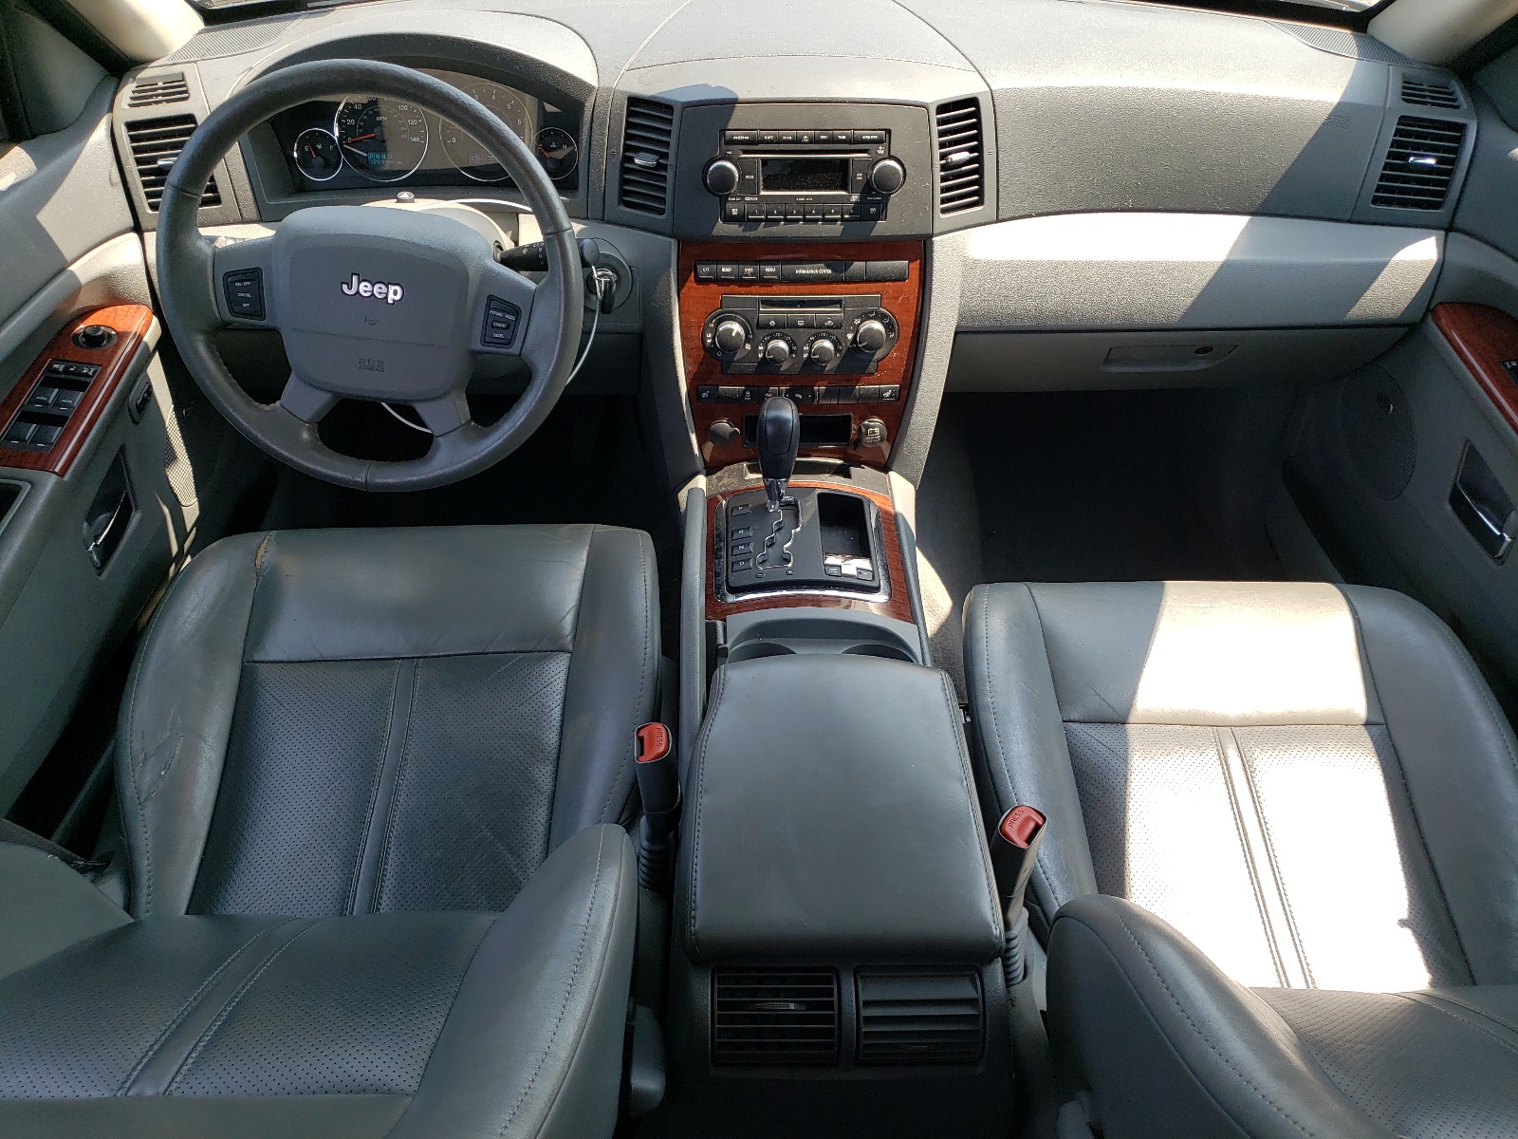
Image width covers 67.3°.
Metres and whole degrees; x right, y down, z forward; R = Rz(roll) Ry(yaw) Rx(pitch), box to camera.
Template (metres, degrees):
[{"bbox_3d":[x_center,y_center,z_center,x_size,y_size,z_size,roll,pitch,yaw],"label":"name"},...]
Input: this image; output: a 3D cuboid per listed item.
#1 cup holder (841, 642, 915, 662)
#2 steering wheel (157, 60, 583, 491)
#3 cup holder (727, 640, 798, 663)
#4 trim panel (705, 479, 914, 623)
[{"bbox_3d":[0.104,0.116,1.012,0.083,0.070,0.083,0,40,0],"label":"cup holder"},{"bbox_3d":[-0.350,-0.258,1.044,0.382,0.382,0.115,5,19,-3],"label":"steering wheel"},{"bbox_3d":[0.004,0.116,1.012,0.083,0.070,0.083,0,40,0],"label":"cup holder"},{"bbox_3d":[0.044,-0.020,1.092,0.190,0.028,0.180,0,44,0],"label":"trim panel"}]

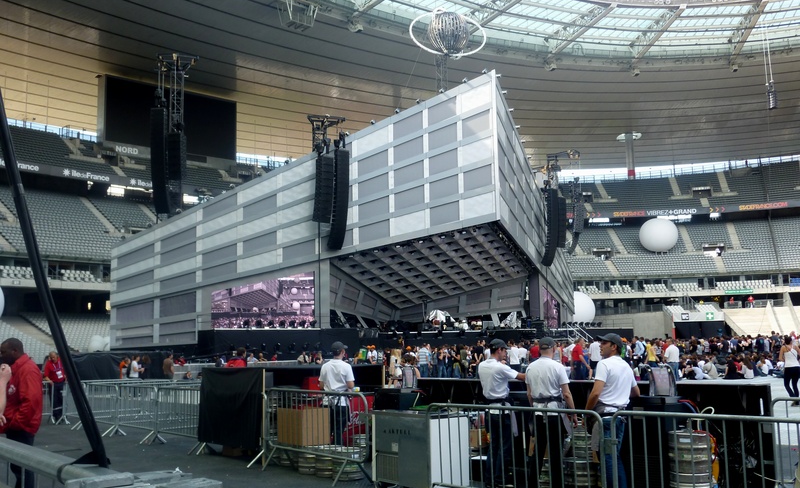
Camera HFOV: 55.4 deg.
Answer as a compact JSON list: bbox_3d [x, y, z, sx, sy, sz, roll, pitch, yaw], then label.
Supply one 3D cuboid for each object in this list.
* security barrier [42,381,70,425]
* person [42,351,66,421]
[{"bbox_3d":[-8.924,3.780,18.164,2.000,1.100,0.500,1,-8,-18],"label":"security barrier"},{"bbox_3d":[-8.613,3.587,19.187,0.550,1.730,0.420,3,-9,-30],"label":"person"}]

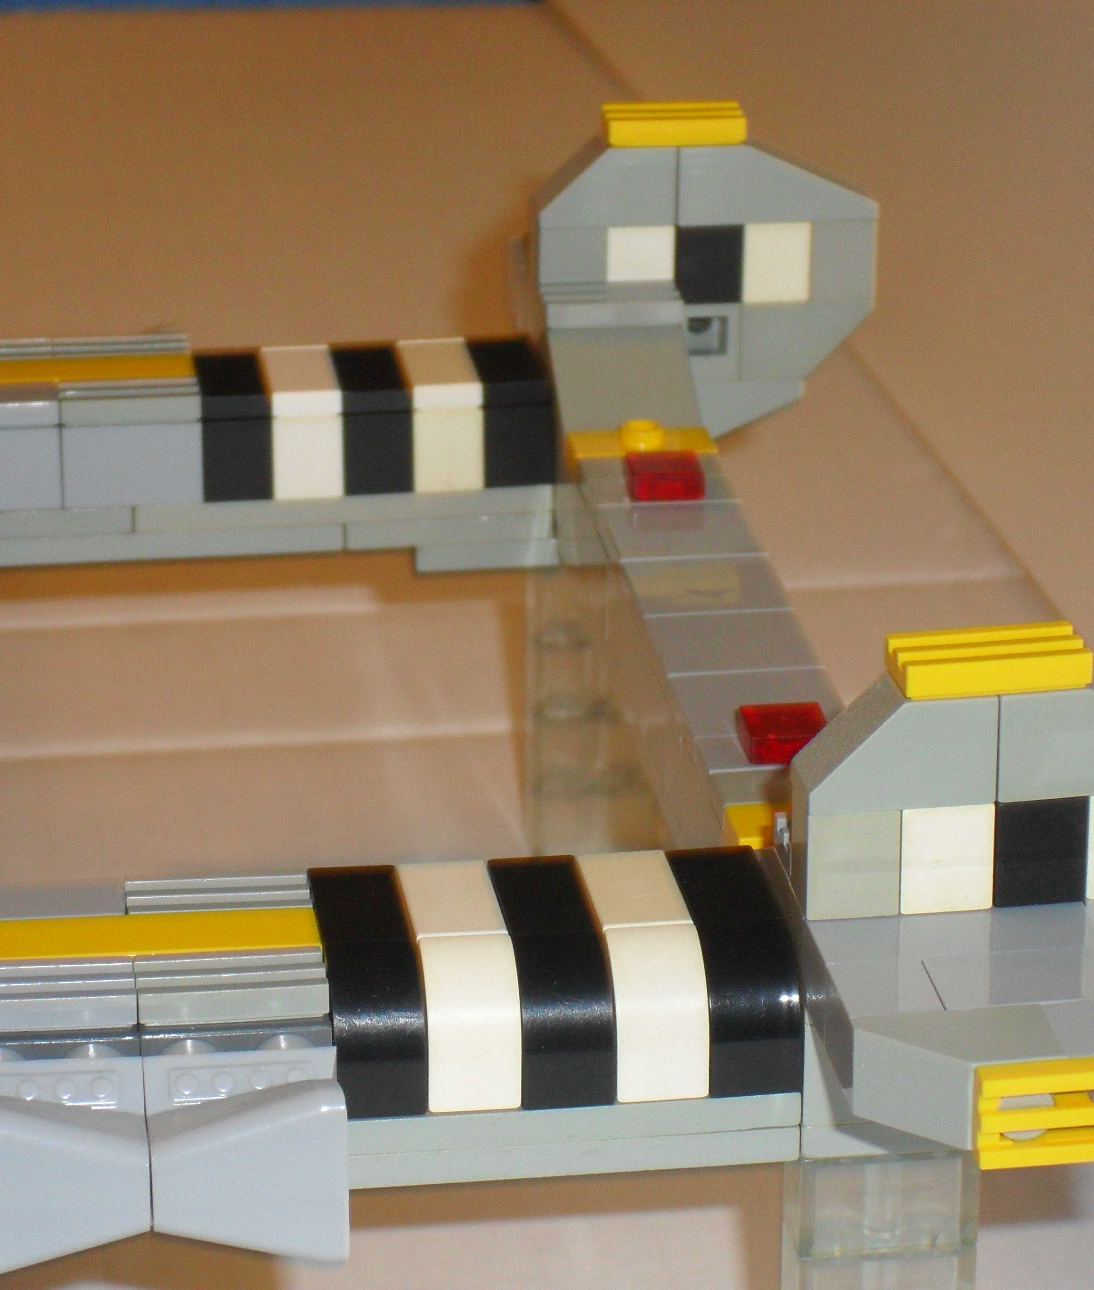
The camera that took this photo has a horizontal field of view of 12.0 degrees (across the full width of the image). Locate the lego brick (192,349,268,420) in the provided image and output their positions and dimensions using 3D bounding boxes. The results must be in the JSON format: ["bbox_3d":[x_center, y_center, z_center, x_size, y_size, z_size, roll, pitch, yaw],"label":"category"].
[{"bbox_3d":[-0.036,-0.030,0.596,0.008,0.003,0.016,-3,22,-8],"label":"lego brick"}]

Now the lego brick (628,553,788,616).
[{"bbox_3d":[0.017,-0.005,0.541,0.016,0.003,0.016,-3,22,-8],"label":"lego brick"}]

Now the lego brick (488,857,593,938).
[{"bbox_3d":[0.000,0.023,0.451,0.008,0.003,0.016,-3,20,-7],"label":"lego brick"}]

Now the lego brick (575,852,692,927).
[{"bbox_3d":[0.008,0.023,0.456,0.008,0.003,0.016,-3,21,-8],"label":"lego brick"}]

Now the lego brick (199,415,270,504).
[{"bbox_3d":[-0.035,-0.022,0.595,0.008,0.010,0.008,-3,22,-8],"label":"lego brick"}]

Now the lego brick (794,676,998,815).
[{"bbox_3d":[0.029,0.008,0.441,0.016,0.010,0.008,-4,21,-7],"label":"lego brick"}]

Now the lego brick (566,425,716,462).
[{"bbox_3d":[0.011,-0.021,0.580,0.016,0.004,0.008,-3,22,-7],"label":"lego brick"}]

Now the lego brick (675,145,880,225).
[{"bbox_3d":[0.026,-0.055,0.607,0.024,0.010,0.008,-2,22,-8],"label":"lego brick"}]

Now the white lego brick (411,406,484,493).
[{"bbox_3d":[-0.012,-0.024,0.598,0.008,0.010,0.008,-3,22,-8],"label":"white lego brick"}]

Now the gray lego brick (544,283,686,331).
[{"bbox_3d":[0.007,-0.039,0.598,0.016,0.003,0.008,-2,21,-7],"label":"gray lego brick"}]

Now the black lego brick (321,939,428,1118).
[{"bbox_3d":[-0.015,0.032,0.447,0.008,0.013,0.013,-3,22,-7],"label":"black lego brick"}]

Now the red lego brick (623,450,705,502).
[{"bbox_3d":[0.013,-0.018,0.565,0.008,0.003,0.008,-3,22,-8],"label":"red lego brick"}]

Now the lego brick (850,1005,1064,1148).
[{"bbox_3d":[0.033,0.035,0.422,0.016,0.008,0.010,-3,22,-8],"label":"lego brick"}]

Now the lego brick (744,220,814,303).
[{"bbox_3d":[0.026,-0.046,0.615,0.008,0.010,0.008,-3,22,-8],"label":"lego brick"}]

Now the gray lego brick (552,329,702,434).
[{"bbox_3d":[0.008,-0.030,0.594,0.016,0.010,0.024,-3,22,-8],"label":"gray lego brick"}]

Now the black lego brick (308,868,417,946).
[{"bbox_3d":[-0.016,0.024,0.454,0.008,0.003,0.016,-3,22,-7],"label":"black lego brick"}]

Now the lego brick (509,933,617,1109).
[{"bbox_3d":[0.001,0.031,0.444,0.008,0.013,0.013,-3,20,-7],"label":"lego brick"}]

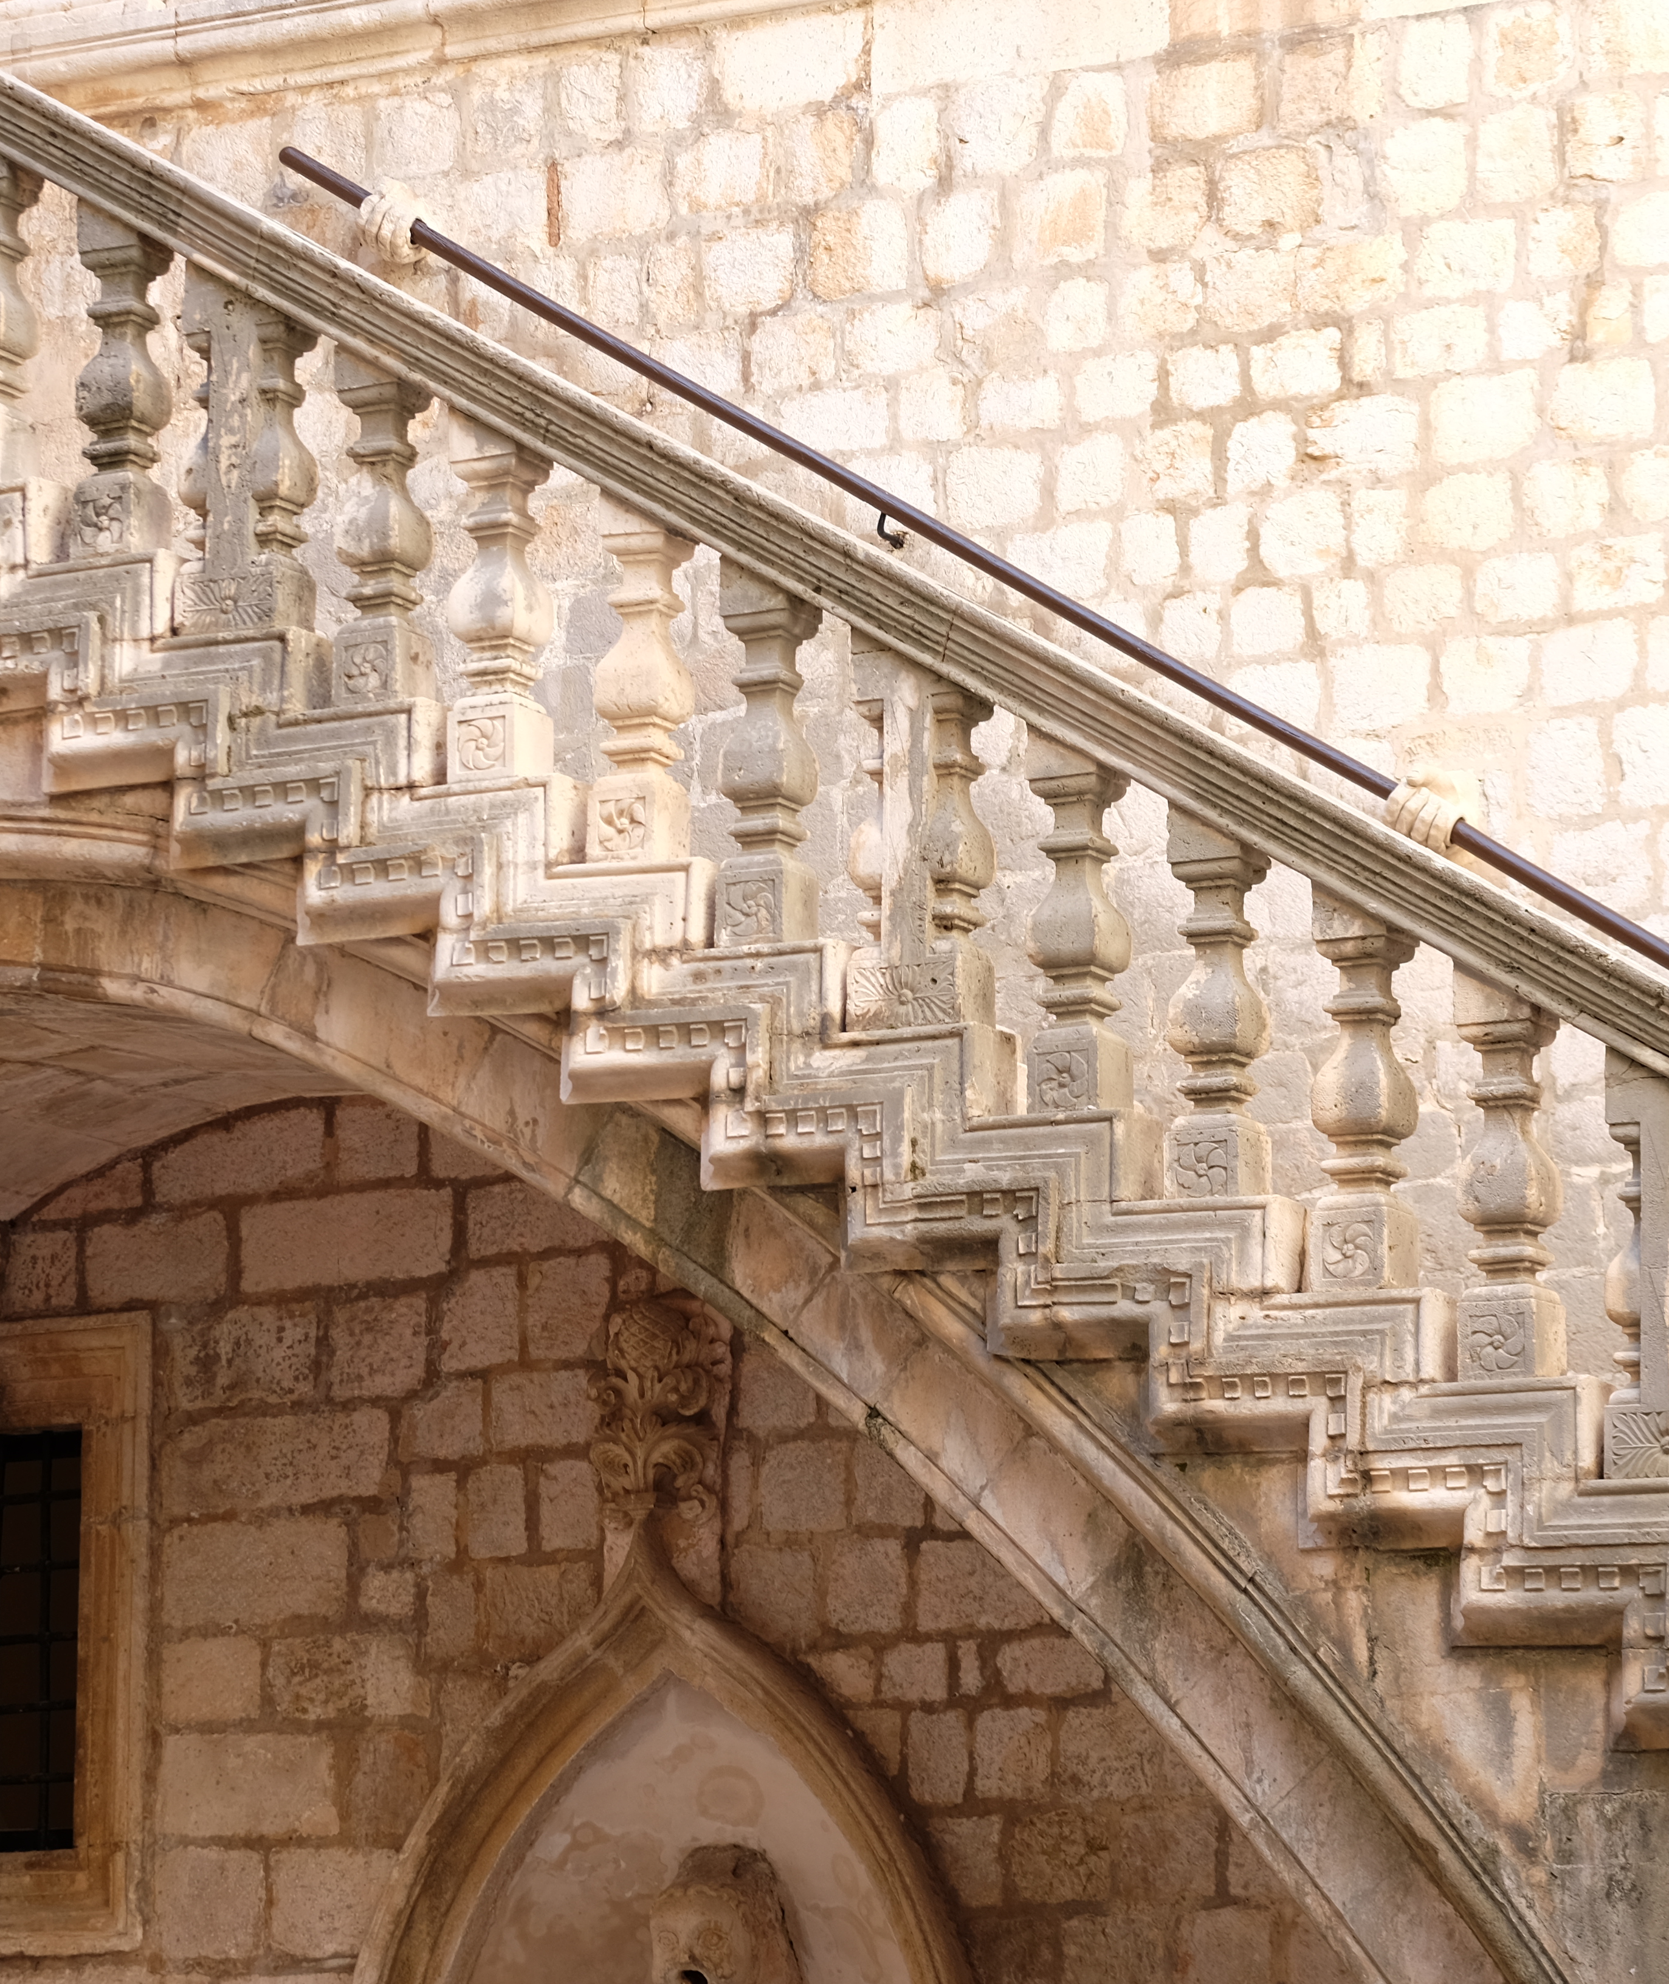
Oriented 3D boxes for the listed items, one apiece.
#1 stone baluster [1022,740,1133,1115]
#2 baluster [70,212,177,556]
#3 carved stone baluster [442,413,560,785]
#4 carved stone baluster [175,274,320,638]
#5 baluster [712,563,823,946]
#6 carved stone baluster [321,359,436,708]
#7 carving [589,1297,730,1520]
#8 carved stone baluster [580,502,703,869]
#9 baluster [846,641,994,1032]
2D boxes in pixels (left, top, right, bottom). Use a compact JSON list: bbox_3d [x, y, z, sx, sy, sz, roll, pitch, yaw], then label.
[{"bbox_3d":[0.440,-0.124,11.534,0.146,0.710,0.143,-5,-10,29],"label":"stone baluster"},{"bbox_3d":[-1.449,-1.234,13.189,0.157,0.731,0.157,-4,-10,26],"label":"baluster"},{"bbox_3d":[-0.655,-0.760,12.721,0.157,0.739,0.157,-4,-10,26],"label":"carved stone baluster"},{"bbox_3d":[-1.181,-1.081,13.028,0.235,0.756,0.155,-4,-10,26],"label":"carved stone baluster"},{"bbox_3d":[-0.127,-0.454,12.403,0.157,0.750,0.157,-4,-10,26],"label":"baluster"},{"bbox_3d":[-0.857,-0.883,12.394,0.146,0.710,0.143,-5,-10,29],"label":"carved stone baluster"},{"bbox_3d":[-0.373,0.898,13.794,0.270,0.488,0.180,-4,-10,26],"label":"carving"},{"bbox_3d":[-0.360,-0.582,12.063,0.146,0.710,0.143,-5,-10,29],"label":"carved stone baluster"},{"bbox_3d":[0.158,-0.296,12.233,0.235,0.757,0.155,-4,-10,26],"label":"baluster"}]

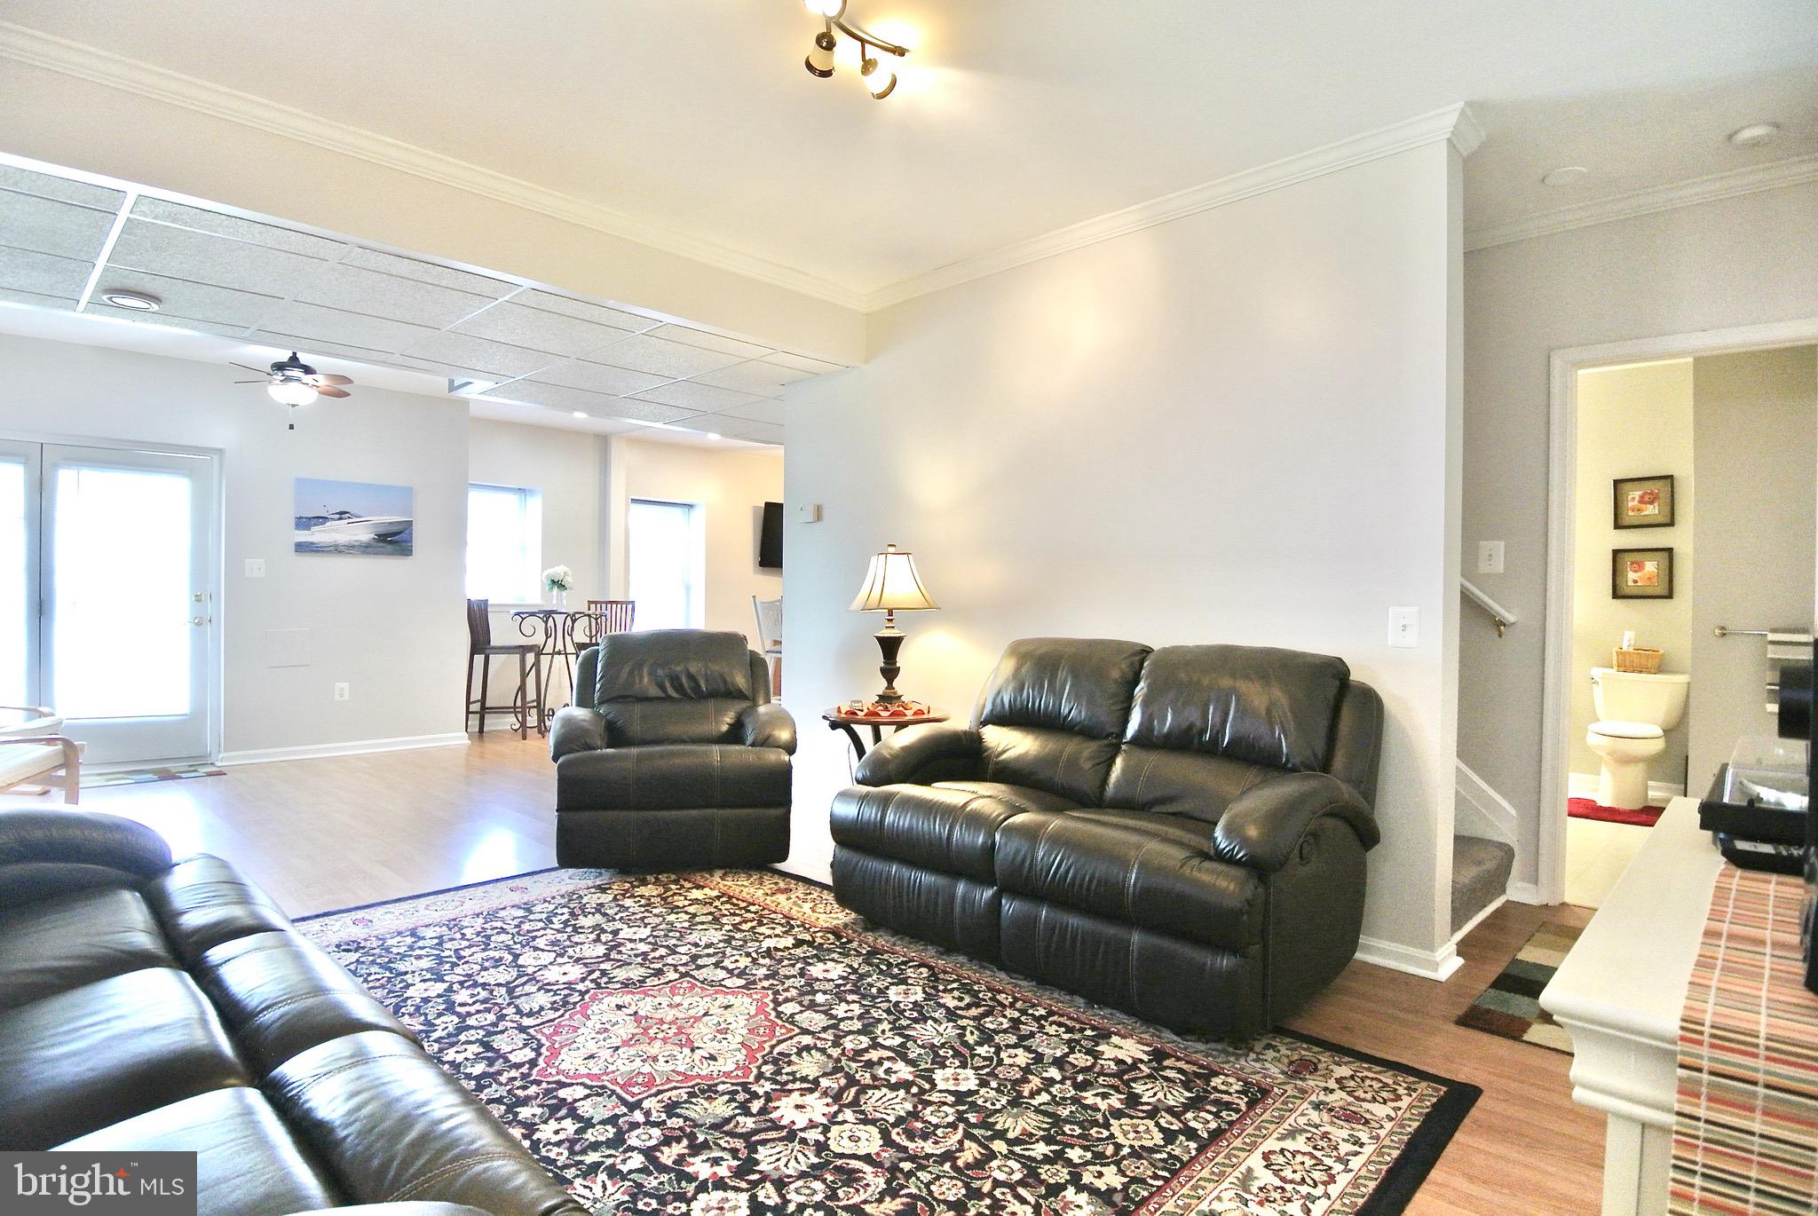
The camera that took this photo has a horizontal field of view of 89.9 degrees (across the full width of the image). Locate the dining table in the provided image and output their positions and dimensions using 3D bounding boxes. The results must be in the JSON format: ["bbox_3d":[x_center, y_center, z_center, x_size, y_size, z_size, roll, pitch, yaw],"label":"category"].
[{"bbox_3d":[-2.885,0.528,7.520,0.860,1.010,0.860,0,1,-21],"label":"dining table"}]

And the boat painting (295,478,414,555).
[{"bbox_3d":[-4.006,-0.645,6.613,0.035,0.522,0.757,2,2,44],"label":"boat painting"}]

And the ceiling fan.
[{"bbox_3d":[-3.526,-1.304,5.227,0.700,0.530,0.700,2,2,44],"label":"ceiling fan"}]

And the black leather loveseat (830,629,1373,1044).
[{"bbox_3d":[0.591,0.639,3.111,1.600,1.020,0.870,1,2,40],"label":"black leather loveseat"}]

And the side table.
[{"bbox_3d":[-0.095,0.803,4.106,0.580,0.640,0.580,2,2,44],"label":"side table"}]

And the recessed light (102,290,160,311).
[{"bbox_3d":[-3.062,-1.211,3.587,0.184,0.027,0.184,2,2,44],"label":"recessed light"}]

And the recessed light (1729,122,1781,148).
[{"bbox_3d":[2.689,-1.502,2.894,0.122,0.024,0.122,2,2,44],"label":"recessed light"}]

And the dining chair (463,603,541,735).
[{"bbox_3d":[-3.275,0.490,7.340,0.500,1.090,0.440,0,1,-6],"label":"dining chair"}]

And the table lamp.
[{"bbox_3d":[-0.082,0.091,4.180,0.390,0.760,0.390,0,1,-13],"label":"table lamp"}]

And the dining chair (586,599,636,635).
[{"bbox_3d":[-2.610,0.484,7.700,0.440,1.090,0.500,0,1,5],"label":"dining chair"}]

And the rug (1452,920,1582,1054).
[{"bbox_3d":[2.167,1.159,2.717,0.690,0.012,1.130,2,2,44],"label":"rug"}]

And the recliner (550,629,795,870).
[{"bbox_3d":[-1.035,0.610,4.290,1.050,1.010,0.930,0,1,-5],"label":"recliner"}]

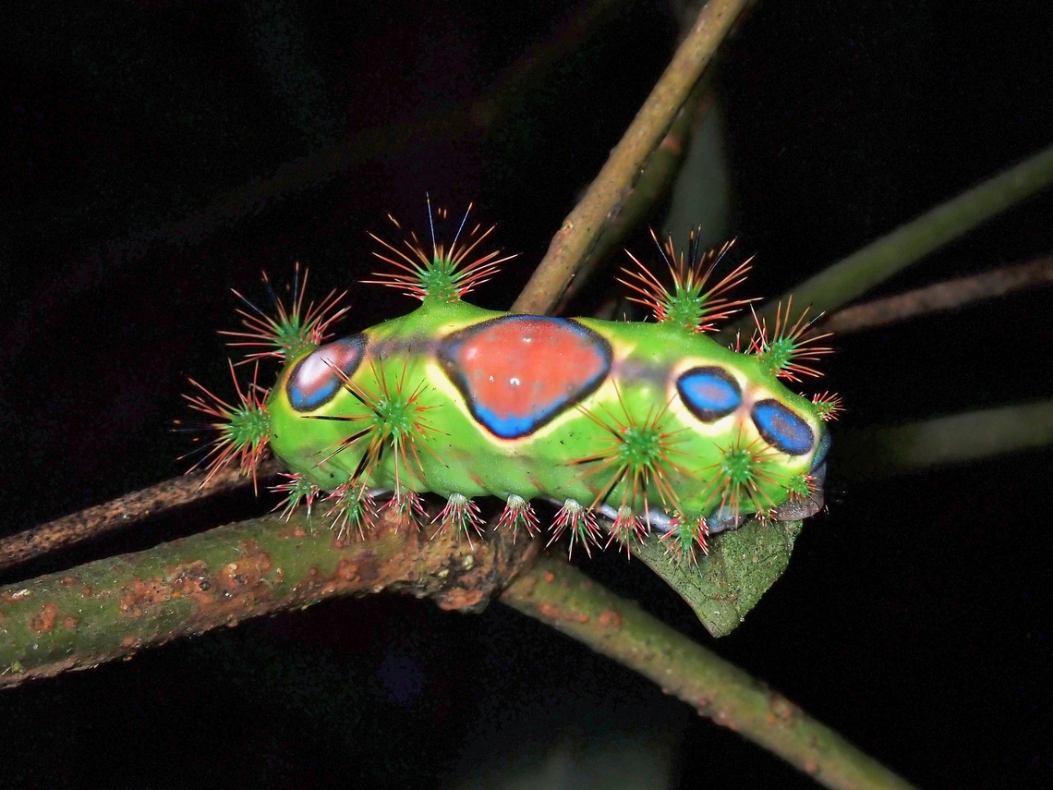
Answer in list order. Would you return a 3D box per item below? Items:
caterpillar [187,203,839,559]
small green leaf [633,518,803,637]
[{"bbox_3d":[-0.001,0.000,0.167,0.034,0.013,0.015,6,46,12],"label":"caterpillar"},{"bbox_3d":[0.011,0.010,0.168,0.009,0.003,0.009,-1,60,-4],"label":"small green leaf"}]

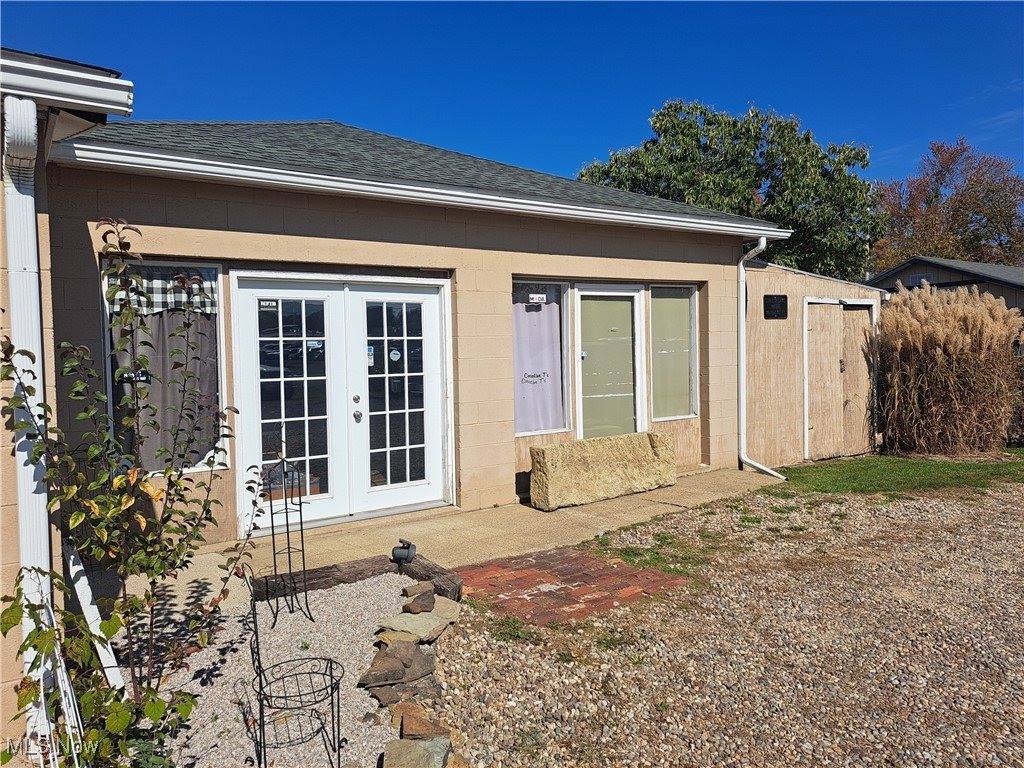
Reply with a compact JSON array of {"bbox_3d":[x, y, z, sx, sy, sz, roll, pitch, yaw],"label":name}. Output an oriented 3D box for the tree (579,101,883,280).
[{"bbox_3d":[6.241,-3.749,20.084,8.800,8.500,8.600,-3,3,-33],"label":"tree"}]

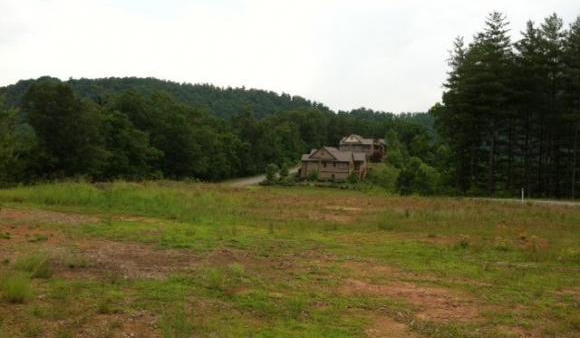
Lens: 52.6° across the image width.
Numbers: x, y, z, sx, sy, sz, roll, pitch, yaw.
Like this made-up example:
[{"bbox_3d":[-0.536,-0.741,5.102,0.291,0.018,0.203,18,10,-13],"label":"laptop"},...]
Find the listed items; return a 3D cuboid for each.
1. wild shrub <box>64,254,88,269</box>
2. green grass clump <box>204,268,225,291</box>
[{"bbox_3d":[-3.638,1.576,10.000,0.410,0.265,0.380,0,-1,0],"label":"wild shrub"},{"bbox_3d":[-0.990,1.469,7.800,0.290,0.280,0.280,0,0,0],"label":"green grass clump"}]

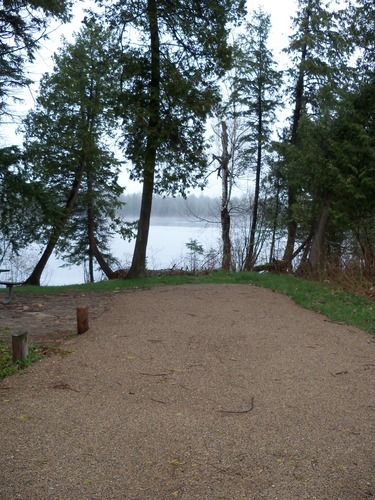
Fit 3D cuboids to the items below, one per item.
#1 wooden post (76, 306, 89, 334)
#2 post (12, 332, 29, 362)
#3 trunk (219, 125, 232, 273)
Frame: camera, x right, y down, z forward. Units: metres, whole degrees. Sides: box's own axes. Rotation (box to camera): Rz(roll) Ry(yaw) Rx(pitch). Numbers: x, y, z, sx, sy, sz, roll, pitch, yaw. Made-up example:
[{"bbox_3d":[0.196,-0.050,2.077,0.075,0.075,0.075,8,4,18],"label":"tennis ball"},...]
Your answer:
[{"bbox_3d":[-1.439,0.962,6.997,0.155,0.360,0.155,0,4,0],"label":"wooden post"},{"bbox_3d":[-1.826,1.060,5.590,0.170,0.330,0.170,0,4,0],"label":"post"},{"bbox_3d":[1.120,-1.596,14.892,0.360,4.450,0.340,0,4,0],"label":"trunk"}]

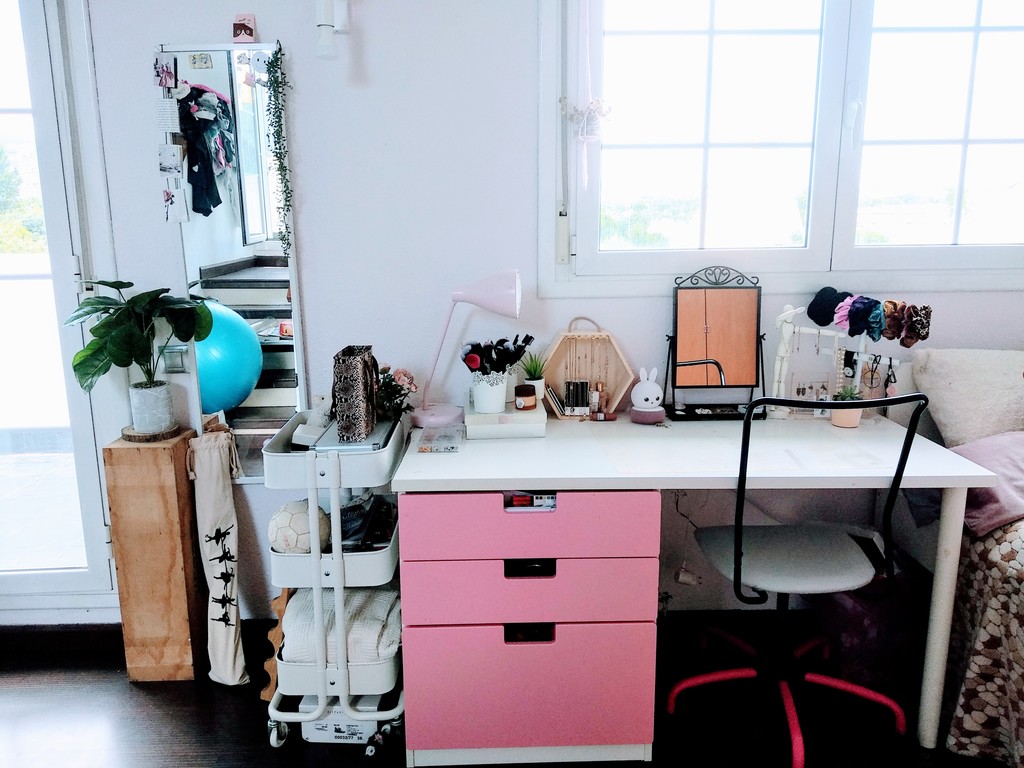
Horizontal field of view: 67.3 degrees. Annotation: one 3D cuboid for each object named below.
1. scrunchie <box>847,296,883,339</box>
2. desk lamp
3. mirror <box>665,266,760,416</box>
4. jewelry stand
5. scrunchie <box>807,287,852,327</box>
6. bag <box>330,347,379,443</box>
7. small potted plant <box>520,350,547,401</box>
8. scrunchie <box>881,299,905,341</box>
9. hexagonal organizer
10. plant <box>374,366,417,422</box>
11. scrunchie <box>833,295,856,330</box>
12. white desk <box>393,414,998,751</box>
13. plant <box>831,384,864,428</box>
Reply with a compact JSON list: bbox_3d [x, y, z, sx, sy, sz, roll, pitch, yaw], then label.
[{"bbox_3d":[1.029,-0.193,2.238,0.075,0.118,0.105,9,14,38],"label":"scrunchie"},{"bbox_3d":[-0.135,-0.111,2.263,0.330,0.452,0.162,1,11,6],"label":"desk lamp"},{"bbox_3d":[0.610,-0.121,2.298,0.280,0.440,0.120,0,11,0],"label":"mirror"},{"bbox_3d":[0.939,-0.059,2.269,0.330,0.330,0.150,0,11,0],"label":"jewelry stand"},{"bbox_3d":[0.939,-0.230,2.280,0.090,0.115,0.110,9,14,38],"label":"scrunchie"},{"bbox_3d":[-0.411,0.024,2.038,0.090,0.220,0.165,0,11,0],"label":"bag"},{"bbox_3d":[0.062,-0.022,2.252,0.072,0.137,0.072,0,11,0],"label":"small potted plant"},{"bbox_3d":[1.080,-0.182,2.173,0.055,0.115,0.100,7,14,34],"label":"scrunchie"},{"bbox_3d":[0.215,-0.047,2.259,0.283,0.295,0.085,0,12,-1],"label":"hexagonal organizer"},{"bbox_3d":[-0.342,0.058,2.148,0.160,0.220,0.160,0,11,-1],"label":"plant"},{"bbox_3d":[0.984,-0.211,2.269,0.055,0.107,0.095,7,14,34],"label":"scrunchie"},{"bbox_3d":[0.423,0.520,2.128,1.395,0.738,0.612,0,11,0],"label":"white desk"},{"bbox_3d":[0.968,0.060,2.221,0.095,0.123,0.095,0,11,-1],"label":"plant"}]

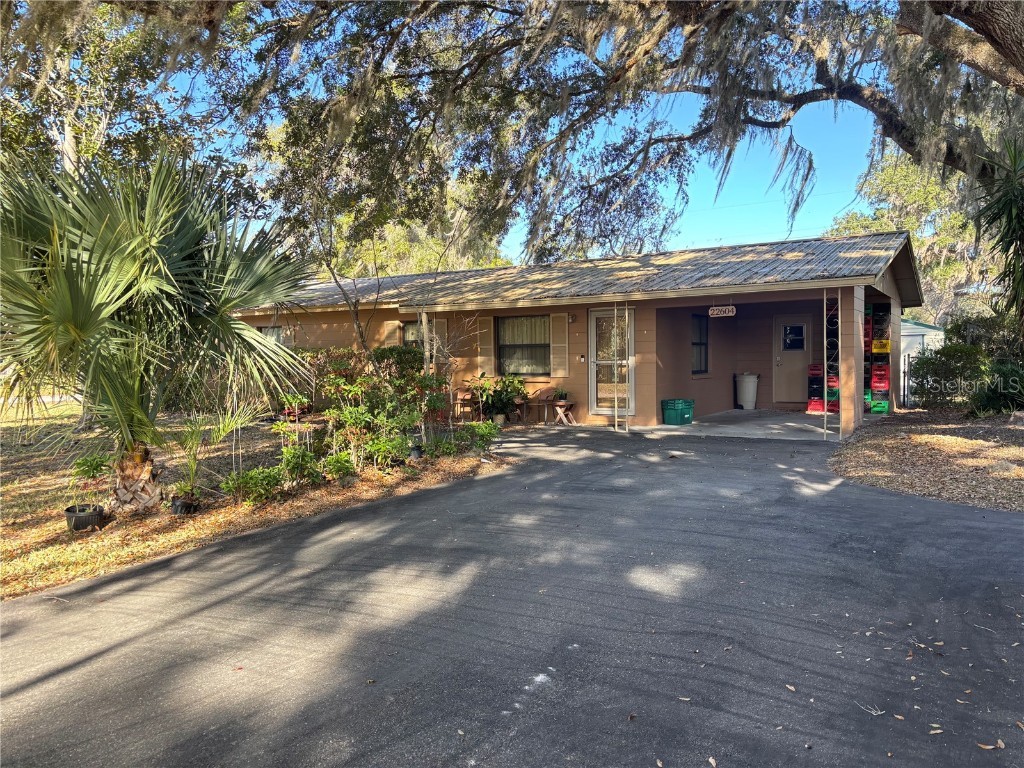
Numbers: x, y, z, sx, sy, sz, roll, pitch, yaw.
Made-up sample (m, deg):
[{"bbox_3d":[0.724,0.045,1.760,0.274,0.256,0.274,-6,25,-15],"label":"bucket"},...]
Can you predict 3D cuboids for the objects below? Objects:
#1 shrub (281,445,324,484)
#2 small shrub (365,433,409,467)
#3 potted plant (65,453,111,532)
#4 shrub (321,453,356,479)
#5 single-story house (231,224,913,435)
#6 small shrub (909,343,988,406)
[{"bbox_3d":[-2.482,0.934,9.053,0.463,0.425,0.440,-1,2,-15],"label":"shrub"},{"bbox_3d":[-1.644,0.862,10.055,0.551,0.435,0.500,-1,2,-9],"label":"small shrub"},{"bbox_3d":[-3.673,0.928,6.638,0.337,0.660,0.350,-2,2,-29],"label":"potted plant"},{"bbox_3d":[-2.115,0.989,9.365,0.415,0.290,0.380,-1,2,-13],"label":"shrub"},{"bbox_3d":[0.530,-1.218,19.449,16.850,3.800,9.000,0,2,32],"label":"single-story house"},{"bbox_3d":[10.596,-0.204,18.663,1.639,1.565,1.700,0,2,30],"label":"small shrub"}]

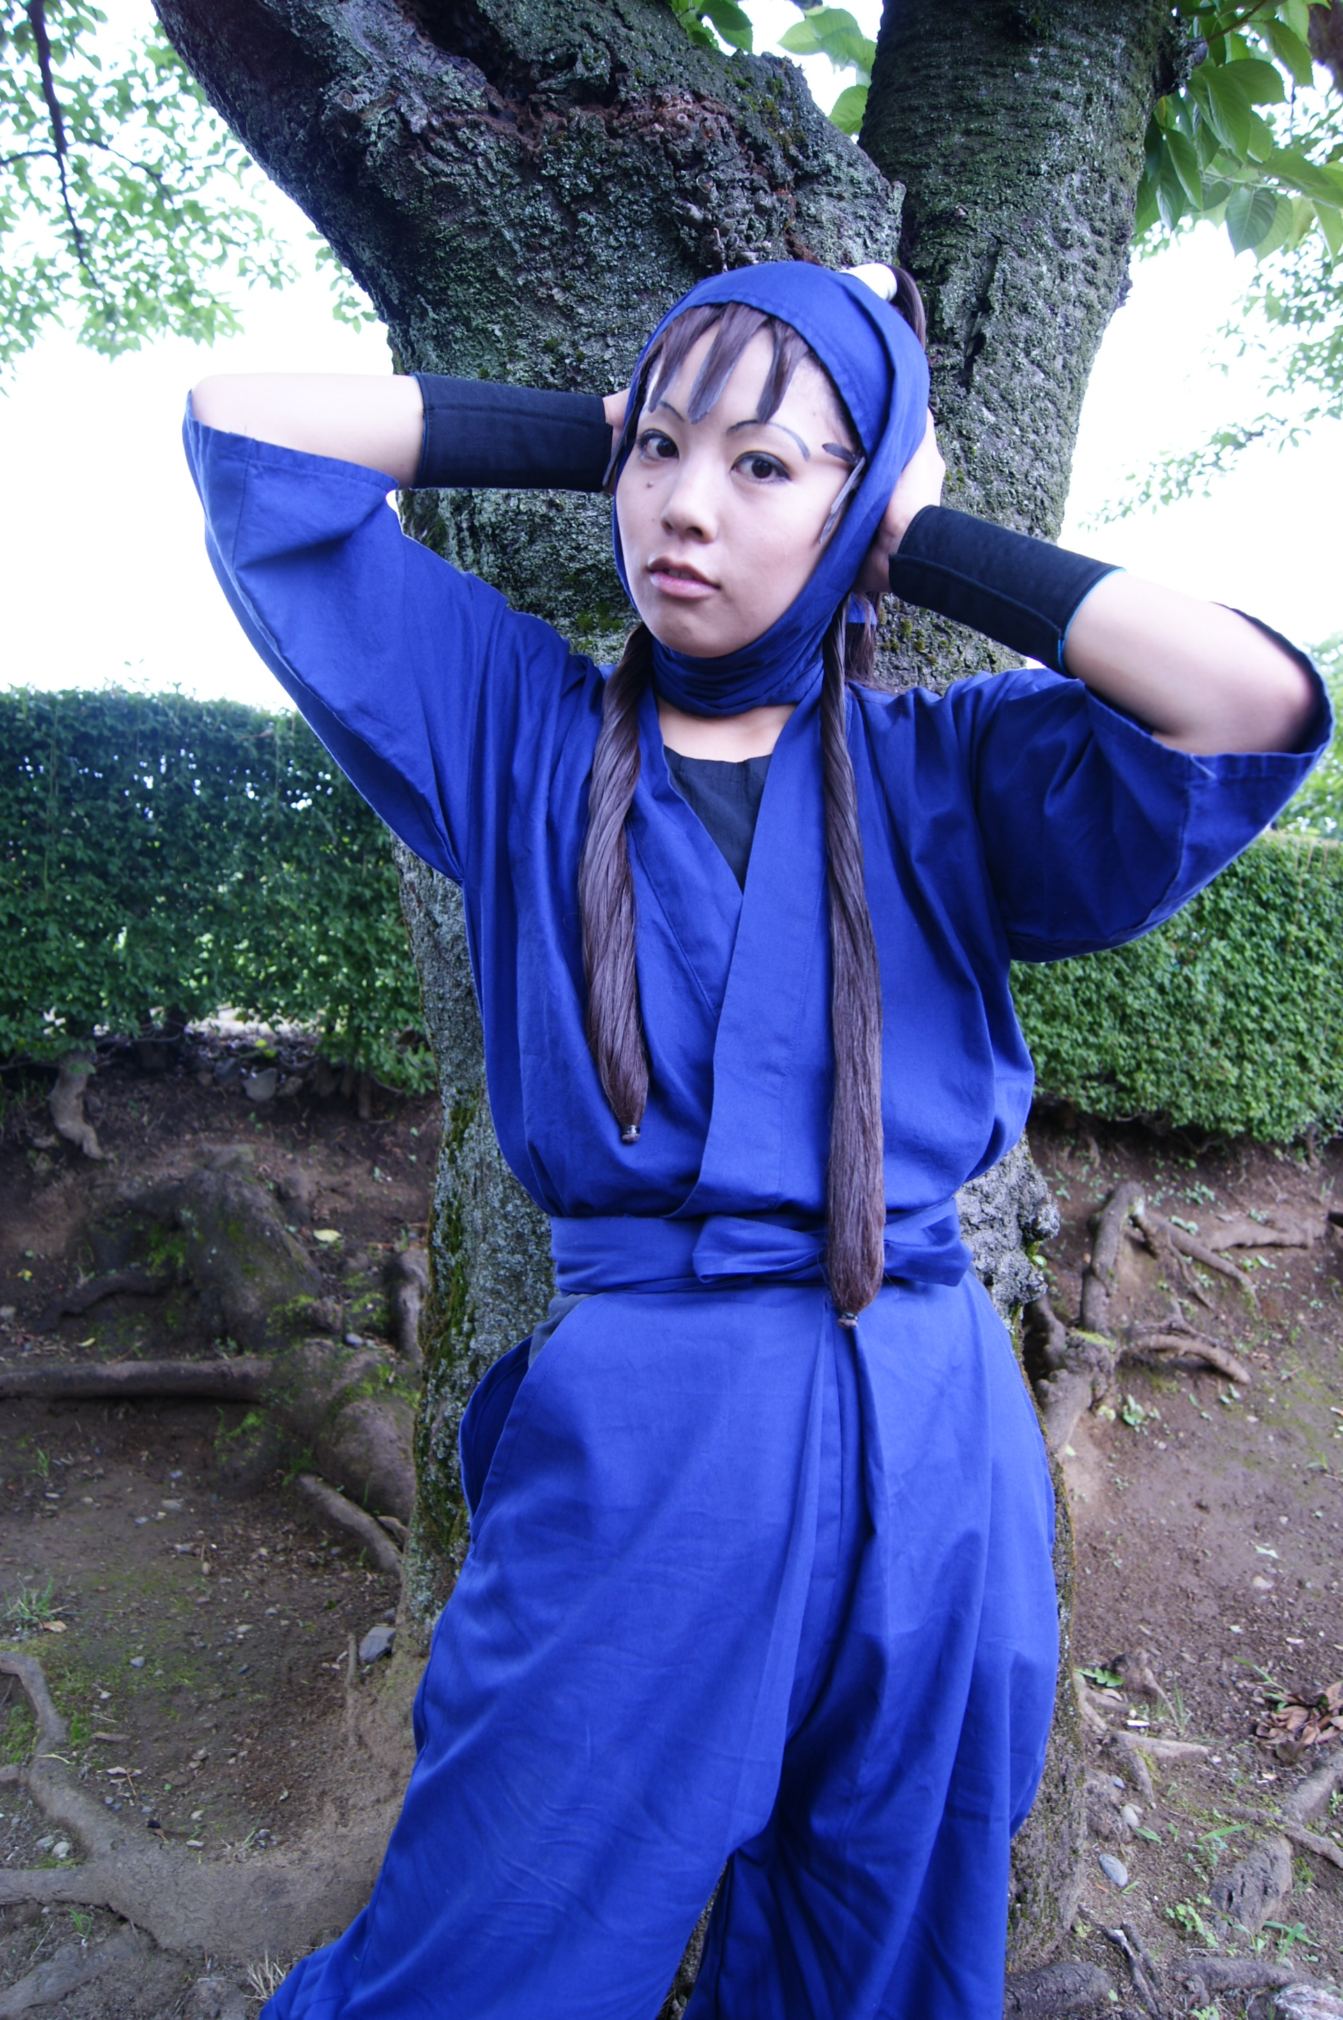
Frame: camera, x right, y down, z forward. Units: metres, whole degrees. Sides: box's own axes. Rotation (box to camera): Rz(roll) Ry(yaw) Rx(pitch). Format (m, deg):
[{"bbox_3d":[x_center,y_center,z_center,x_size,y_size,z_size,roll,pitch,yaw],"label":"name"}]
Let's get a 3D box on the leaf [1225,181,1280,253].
[{"bbox_3d":[0.614,-0.837,1.600,0.055,0.083,0.025,12,-17,10],"label":"leaf"}]

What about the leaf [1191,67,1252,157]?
[{"bbox_3d":[0.581,-0.947,1.600,0.056,0.105,0.035,-15,-19,7],"label":"leaf"}]

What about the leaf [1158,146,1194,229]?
[{"bbox_3d":[0.532,-0.868,1.600,0.042,0.090,0.030,-4,-12,12],"label":"leaf"}]

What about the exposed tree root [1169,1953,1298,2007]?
[{"bbox_3d":[0.589,1.017,1.590,0.140,0.045,0.060,2,8,9],"label":"exposed tree root"}]

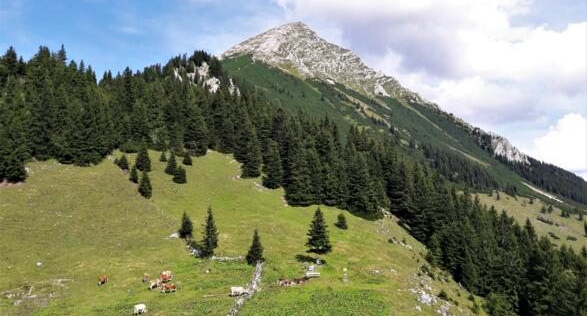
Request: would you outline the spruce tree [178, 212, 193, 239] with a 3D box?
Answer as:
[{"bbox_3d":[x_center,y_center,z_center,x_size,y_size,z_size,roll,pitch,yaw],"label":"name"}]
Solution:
[{"bbox_3d":[-19.023,11.944,84.000,2.477,5.132,2.477,0,-3,0],"label":"spruce tree"}]

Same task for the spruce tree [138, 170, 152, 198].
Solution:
[{"bbox_3d":[-35.220,6.370,113.000,3.210,6.550,3.210,0,0,0],"label":"spruce tree"}]

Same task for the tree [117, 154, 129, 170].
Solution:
[{"bbox_3d":[-44.540,1.240,124.000,3.130,4.050,3.130,0,0,0],"label":"tree"}]

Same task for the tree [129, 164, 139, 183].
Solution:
[{"bbox_3d":[-39.570,3.980,118.000,2.240,4.470,2.240,0,0,0],"label":"tree"}]

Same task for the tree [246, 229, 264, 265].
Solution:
[{"bbox_3d":[-5.726,13.499,72.000,2.654,5.460,2.654,0,-3,0],"label":"tree"}]

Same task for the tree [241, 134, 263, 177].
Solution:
[{"bbox_3d":[-11.370,-0.550,130.000,5.750,12.320,5.750,0,0,0],"label":"tree"}]

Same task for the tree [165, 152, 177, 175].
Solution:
[{"bbox_3d":[-36.569,1.720,142.000,3.739,6.731,3.739,0,-3,0],"label":"tree"}]

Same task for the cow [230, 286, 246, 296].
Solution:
[{"bbox_3d":[-7.620,18.590,66.000,2.150,1.350,0.650,0,0,0],"label":"cow"}]

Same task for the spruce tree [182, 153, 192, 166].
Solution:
[{"bbox_3d":[-34.165,0.483,153.000,3.223,4.512,3.223,0,-3,0],"label":"spruce tree"}]

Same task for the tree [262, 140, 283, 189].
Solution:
[{"bbox_3d":[-5.595,1.820,128.000,5.528,13.078,5.528,0,-3,0],"label":"tree"}]

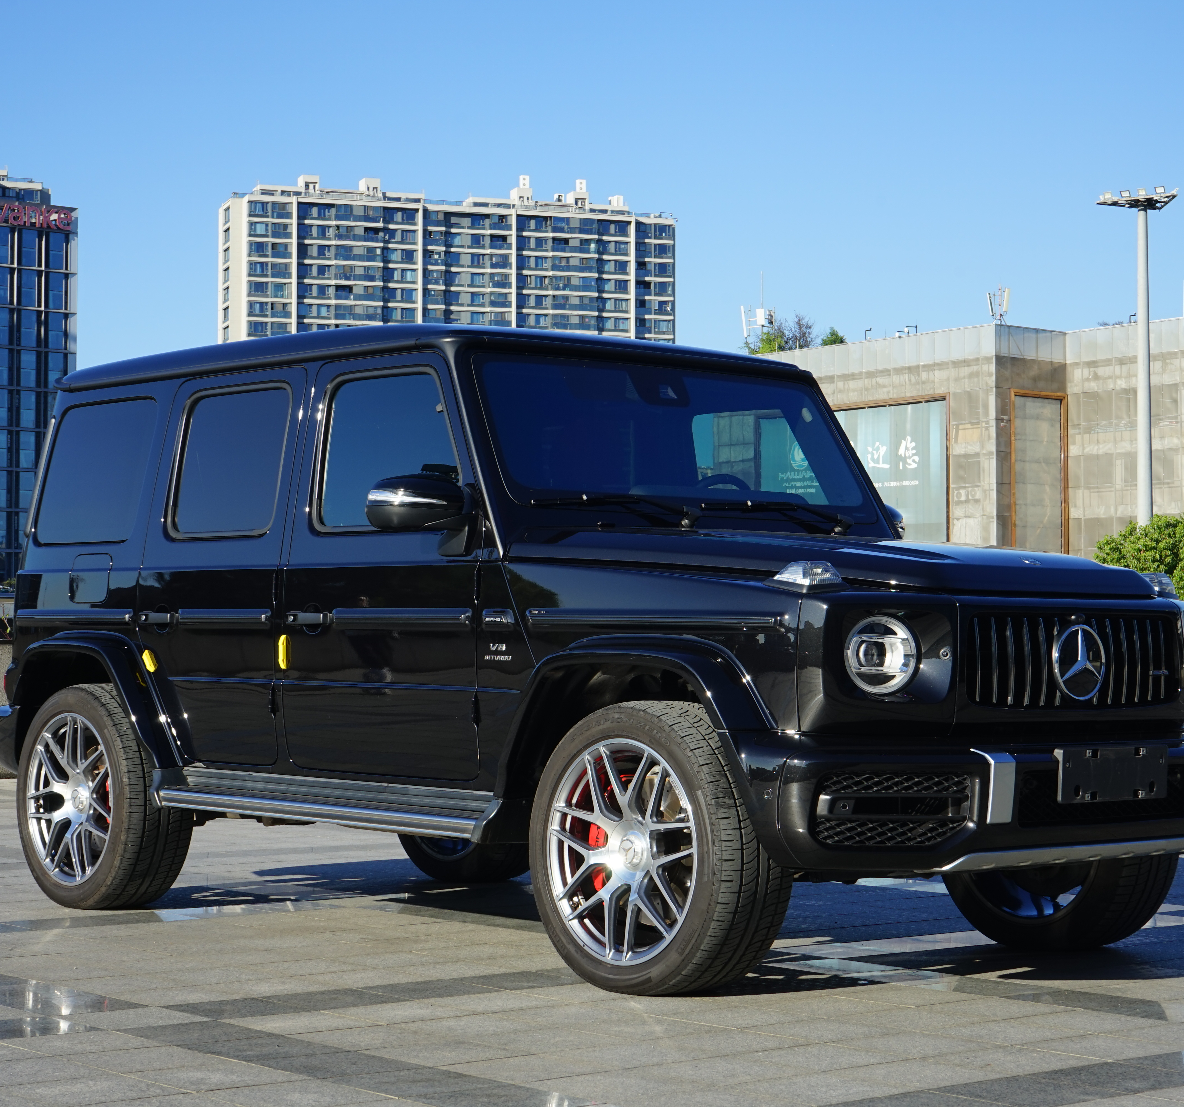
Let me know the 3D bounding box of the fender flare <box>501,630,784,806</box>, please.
[{"bbox_3d":[0.093,0.459,6.800,0.130,0.480,1.050,2,-3,-41],"label":"fender flare"}]

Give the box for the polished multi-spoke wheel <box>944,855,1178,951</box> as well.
[{"bbox_3d":[1.420,0.828,7.806,0.300,0.785,0.790,2,-3,-41],"label":"polished multi-spoke wheel"}]

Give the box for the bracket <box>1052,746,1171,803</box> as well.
[{"bbox_3d":[1.354,0.574,6.628,0.450,0.145,0.035,2,-2,-41],"label":"bracket"}]

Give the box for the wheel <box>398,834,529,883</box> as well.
[{"bbox_3d":[-0.467,0.898,9.980,0.300,0.785,0.790,2,-3,-41],"label":"wheel"}]

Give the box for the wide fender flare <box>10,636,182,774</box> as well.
[{"bbox_3d":[-1.763,0.511,8.902,0.130,0.470,1.060,2,-3,-41],"label":"wide fender flare"}]

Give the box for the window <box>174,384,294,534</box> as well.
[{"bbox_3d":[-1.202,-0.312,8.448,0.040,0.483,0.615,10,-8,-40],"label":"window"}]

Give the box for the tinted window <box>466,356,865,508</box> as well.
[{"bbox_3d":[0.293,-0.364,8.013,1.480,0.530,0.090,2,-31,-41],"label":"tinted window"}]

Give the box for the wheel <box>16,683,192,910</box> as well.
[{"bbox_3d":[-1.713,0.845,8.900,0.300,0.785,0.790,2,-3,-41],"label":"wheel"}]

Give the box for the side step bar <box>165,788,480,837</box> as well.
[{"bbox_3d":[-0.819,0.802,7.899,0.180,0.085,1.760,2,-3,-41],"label":"side step bar"}]

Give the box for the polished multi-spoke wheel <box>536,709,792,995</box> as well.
[{"bbox_3d":[0.174,0.775,6.726,0.300,0.785,0.790,2,-3,-41],"label":"polished multi-spoke wheel"}]

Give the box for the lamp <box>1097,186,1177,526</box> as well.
[{"bbox_3d":[14.760,-3.189,67.769,2.000,13.110,1.800,-1,-2,20],"label":"lamp"}]

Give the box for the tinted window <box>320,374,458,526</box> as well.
[{"bbox_3d":[-0.587,-0.323,7.738,0.040,0.475,0.760,10,-8,-40],"label":"tinted window"}]

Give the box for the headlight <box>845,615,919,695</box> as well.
[{"bbox_3d":[0.723,0.262,6.518,0.205,0.205,0.100,1,-2,-29],"label":"headlight"}]

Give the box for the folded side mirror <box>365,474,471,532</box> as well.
[{"bbox_3d":[-0.514,-0.158,7.382,0.160,0.170,0.300,2,-2,-41],"label":"folded side mirror"}]

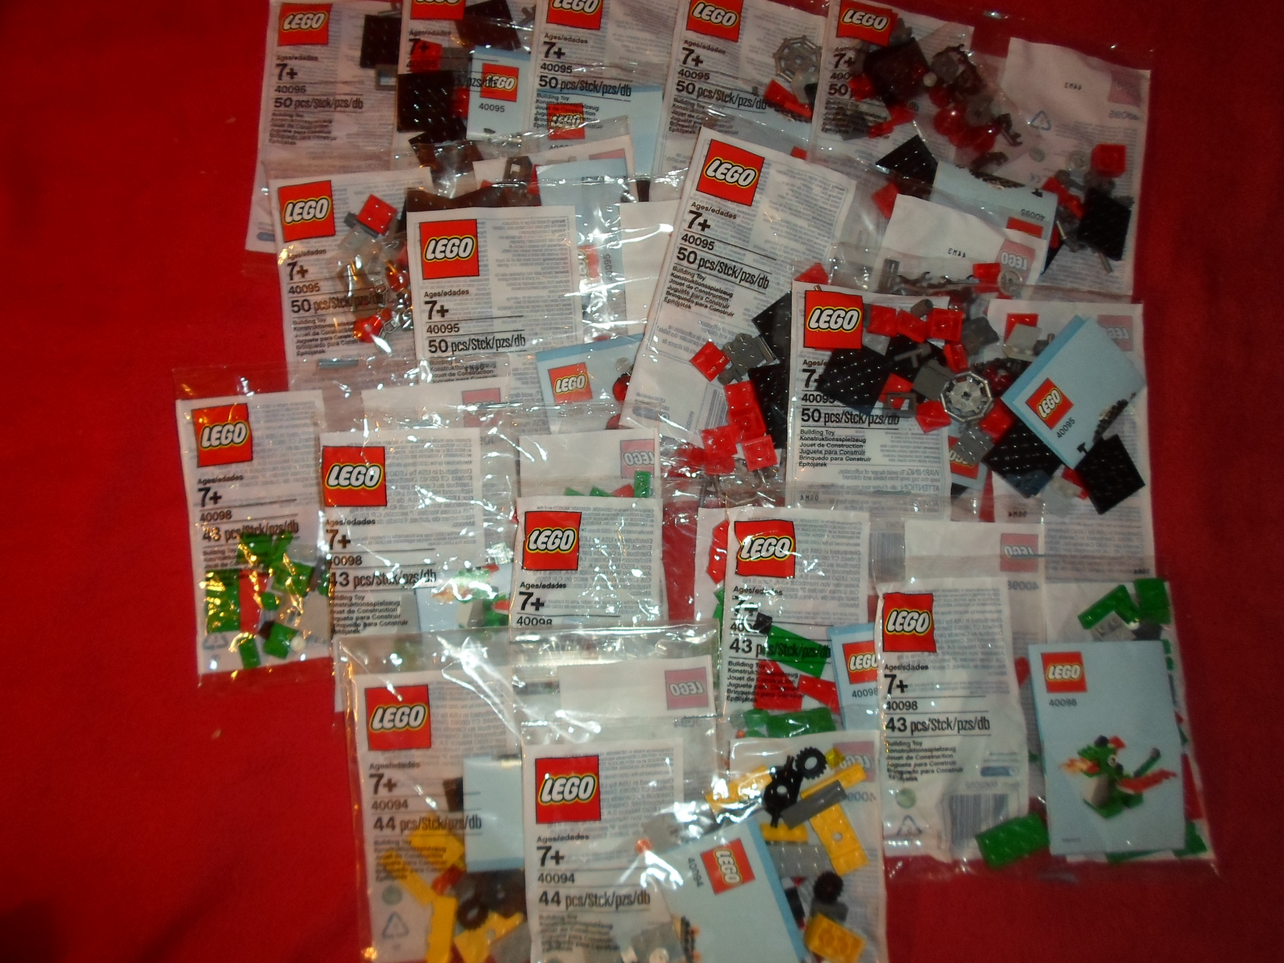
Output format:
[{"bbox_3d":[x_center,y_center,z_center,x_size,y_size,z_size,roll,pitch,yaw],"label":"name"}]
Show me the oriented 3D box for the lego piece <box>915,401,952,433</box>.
[{"bbox_3d":[0.154,-0.035,0.494,0.016,0.009,0.016,-23,81,-5],"label":"lego piece"}]

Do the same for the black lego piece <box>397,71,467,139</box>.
[{"bbox_3d":[-0.121,-0.214,0.524,0.033,0.005,0.033,-3,80,-1],"label":"black lego piece"}]

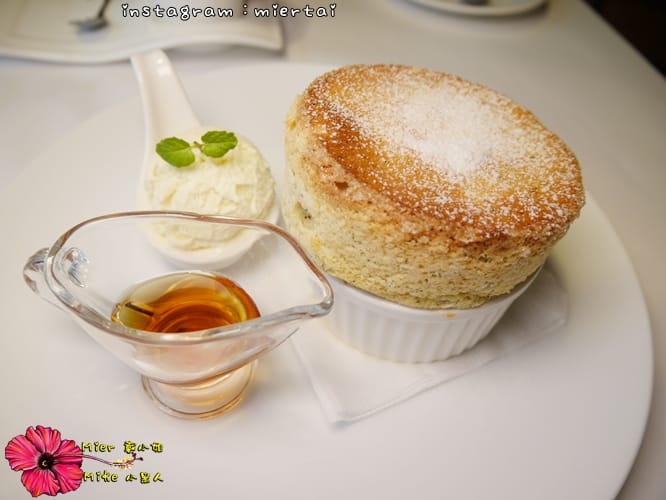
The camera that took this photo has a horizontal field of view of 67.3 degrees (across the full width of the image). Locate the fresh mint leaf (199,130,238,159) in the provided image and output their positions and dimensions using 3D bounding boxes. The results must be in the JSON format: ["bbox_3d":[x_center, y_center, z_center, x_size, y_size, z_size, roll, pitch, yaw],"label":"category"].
[{"bbox_3d":[-0.044,-0.040,0.191,0.015,0.004,0.012,6,75,-8],"label":"fresh mint leaf"}]

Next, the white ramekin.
[{"bbox_3d":[0.032,-0.005,0.208,0.098,0.041,0.098,7,51,0],"label":"white ramekin"}]

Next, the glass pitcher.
[{"bbox_3d":[-0.049,0.024,0.166,0.096,0.057,0.047,8,51,1],"label":"glass pitcher"}]

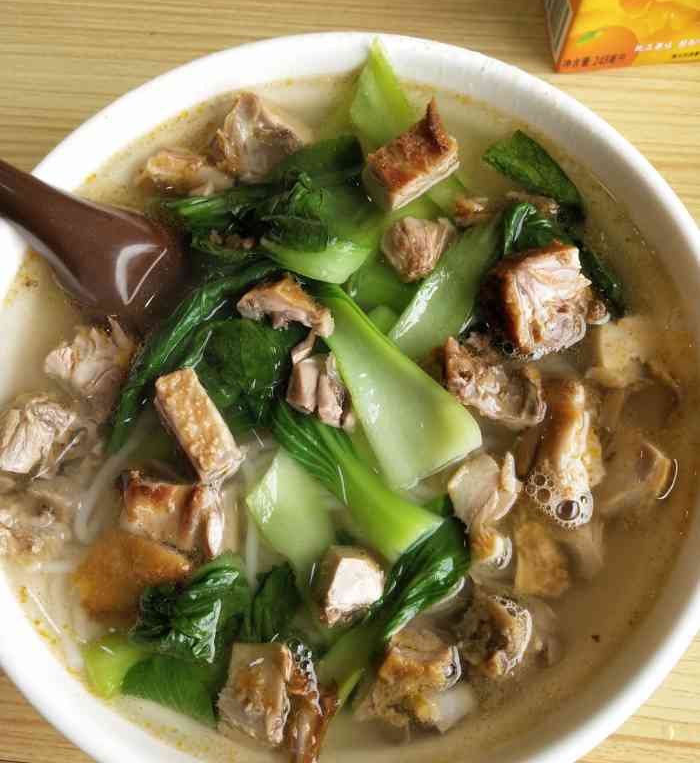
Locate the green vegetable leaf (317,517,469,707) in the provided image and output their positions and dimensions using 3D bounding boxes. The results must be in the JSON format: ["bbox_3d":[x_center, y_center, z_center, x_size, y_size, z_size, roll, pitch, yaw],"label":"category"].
[{"bbox_3d":[0.011,0.061,0.215,0.018,0.016,0.055,42,81,11],"label":"green vegetable leaf"}]

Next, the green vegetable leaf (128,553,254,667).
[{"bbox_3d":[-0.041,0.057,0.217,0.028,0.018,0.028,18,76,7],"label":"green vegetable leaf"}]

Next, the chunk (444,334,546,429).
[{"bbox_3d":[0.041,0.001,0.230,0.033,0.020,0.019,26,77,9],"label":"chunk"}]

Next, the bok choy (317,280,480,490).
[{"bbox_3d":[0.014,0.002,0.230,0.026,0.016,0.061,-30,77,-6],"label":"bok choy"}]

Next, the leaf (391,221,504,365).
[{"bbox_3d":[0.028,-0.029,0.245,0.020,0.014,0.051,35,79,9],"label":"leaf"}]

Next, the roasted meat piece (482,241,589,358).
[{"bbox_3d":[0.056,-0.023,0.237,0.026,0.025,0.030,-7,76,0],"label":"roasted meat piece"}]

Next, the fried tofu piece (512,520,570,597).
[{"bbox_3d":[0.054,0.051,0.230,0.014,0.014,0.020,-4,76,0],"label":"fried tofu piece"}]

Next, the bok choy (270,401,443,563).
[{"bbox_3d":[0.002,0.027,0.215,0.056,0.015,0.018,42,81,11],"label":"bok choy"}]

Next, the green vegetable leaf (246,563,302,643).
[{"bbox_3d":[-0.021,0.062,0.224,0.014,0.010,0.020,-10,76,-1],"label":"green vegetable leaf"}]

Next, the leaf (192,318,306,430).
[{"bbox_3d":[-0.029,-0.002,0.225,0.031,0.010,0.026,-13,76,-1],"label":"leaf"}]

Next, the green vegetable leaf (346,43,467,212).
[{"bbox_3d":[0.013,-0.078,0.252,0.021,0.022,0.059,-26,75,-5],"label":"green vegetable leaf"}]

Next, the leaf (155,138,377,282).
[{"bbox_3d":[-0.023,-0.050,0.235,0.064,0.019,0.033,6,76,4],"label":"leaf"}]

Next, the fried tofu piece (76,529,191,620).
[{"bbox_3d":[-0.060,0.054,0.223,0.027,0.019,0.023,23,77,8],"label":"fried tofu piece"}]

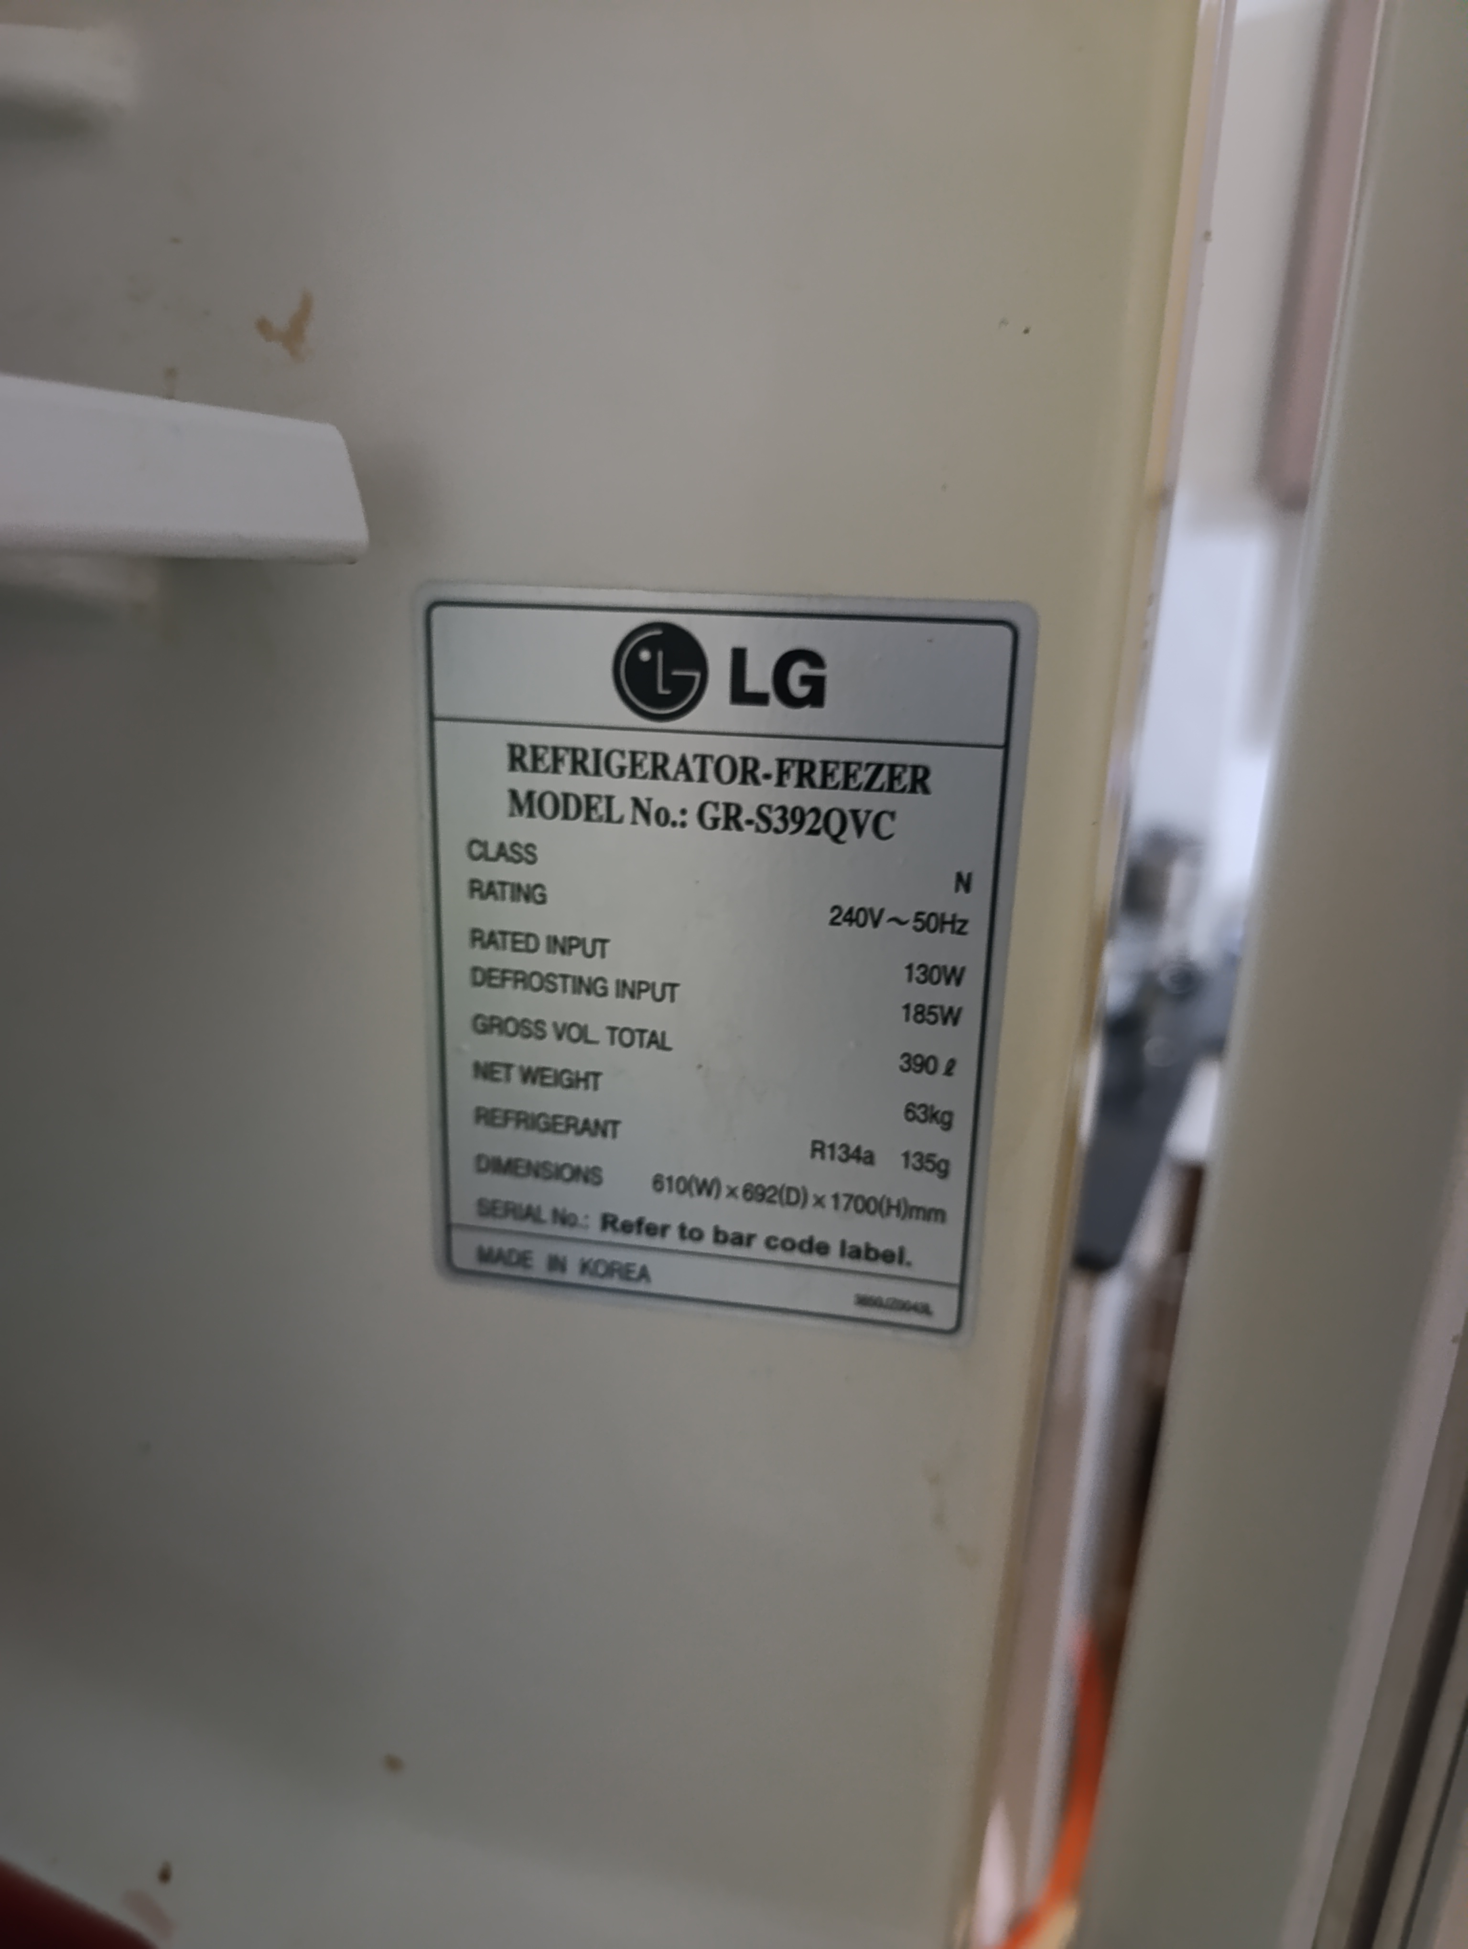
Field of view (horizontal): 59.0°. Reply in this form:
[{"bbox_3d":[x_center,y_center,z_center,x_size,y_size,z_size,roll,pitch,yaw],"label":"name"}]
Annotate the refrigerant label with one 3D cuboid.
[{"bbox_3d":[-0.003,0.001,0.149,0.067,0.085,0.002,4,15,9],"label":"refrigerant label"}]

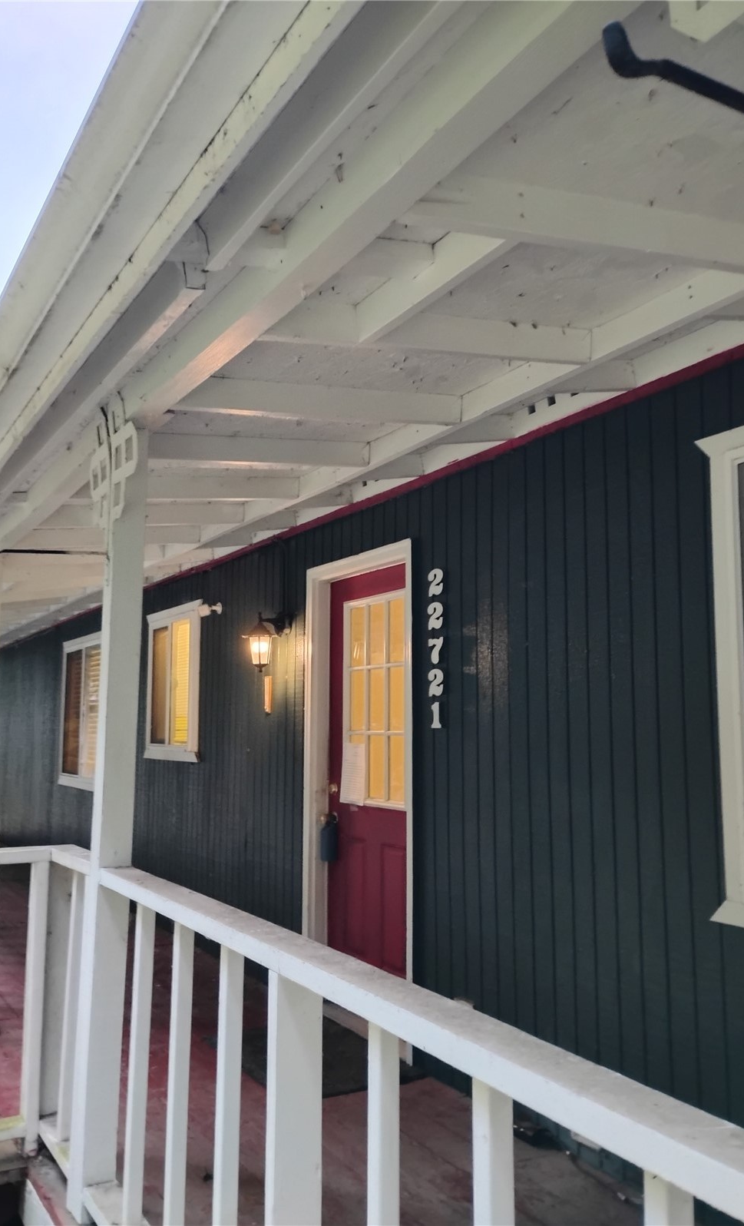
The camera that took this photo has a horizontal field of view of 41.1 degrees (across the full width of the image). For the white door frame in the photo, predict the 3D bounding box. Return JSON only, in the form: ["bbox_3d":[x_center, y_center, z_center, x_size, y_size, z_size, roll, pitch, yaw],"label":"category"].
[{"bbox_3d":[-0.033,0.787,4.486,0.130,2.106,0.999,4,-8,-29],"label":"white door frame"}]

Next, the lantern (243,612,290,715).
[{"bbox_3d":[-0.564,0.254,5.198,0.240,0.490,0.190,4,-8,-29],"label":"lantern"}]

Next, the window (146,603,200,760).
[{"bbox_3d":[-1.357,0.484,6.782,0.090,1.030,1.143,4,-8,-29],"label":"window"}]

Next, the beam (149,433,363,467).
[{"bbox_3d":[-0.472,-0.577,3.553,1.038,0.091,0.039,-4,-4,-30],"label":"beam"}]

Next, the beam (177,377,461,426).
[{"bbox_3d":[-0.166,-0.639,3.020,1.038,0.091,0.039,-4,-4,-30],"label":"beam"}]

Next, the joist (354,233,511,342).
[{"bbox_3d":[0.128,-0.714,2.119,0.040,0.089,0.578,4,-8,-29],"label":"joist"}]

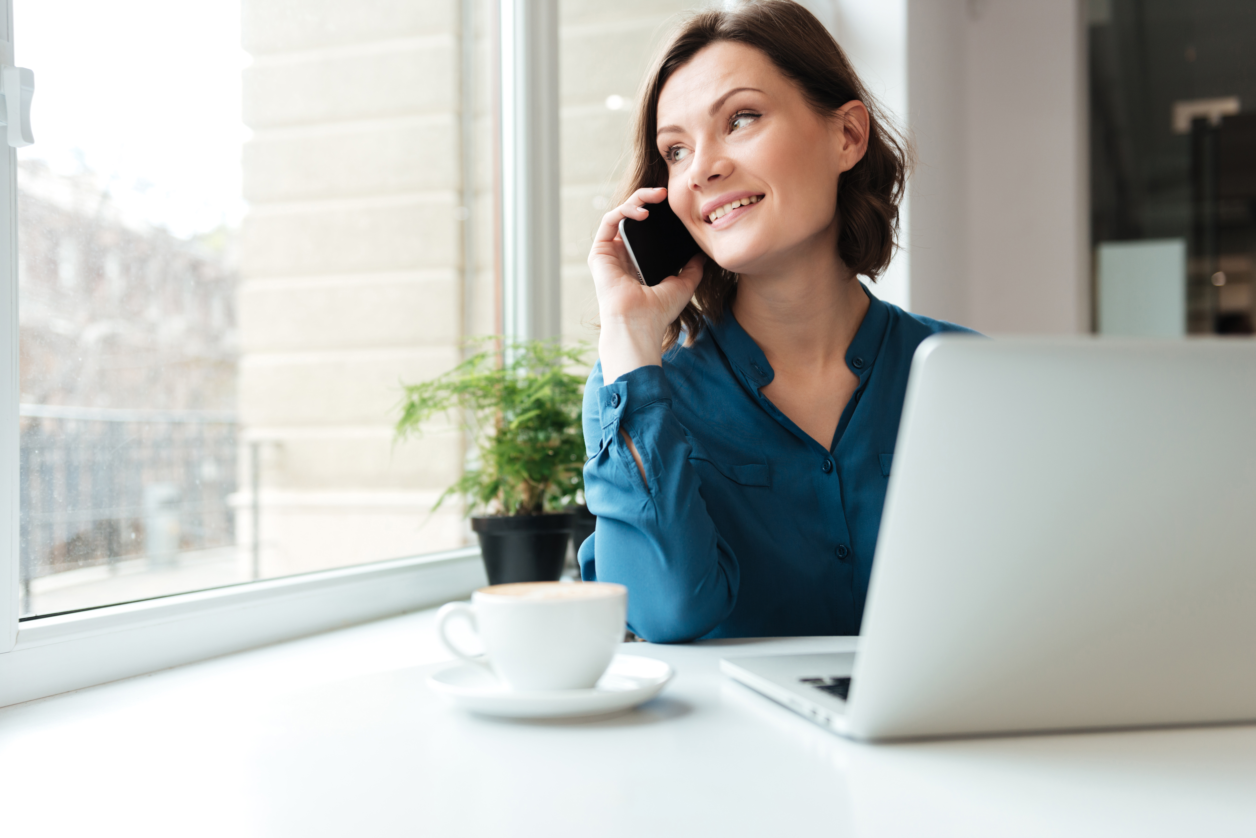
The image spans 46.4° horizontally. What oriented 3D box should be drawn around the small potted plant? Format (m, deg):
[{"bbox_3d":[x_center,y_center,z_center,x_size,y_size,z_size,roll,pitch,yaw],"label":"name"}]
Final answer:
[{"bbox_3d":[-0.158,0.057,1.720,0.232,0.302,0.210,-1,0,0],"label":"small potted plant"}]

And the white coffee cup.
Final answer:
[{"bbox_3d":[-0.055,0.127,0.832,0.109,0.058,0.088,-1,0,-4],"label":"white coffee cup"}]

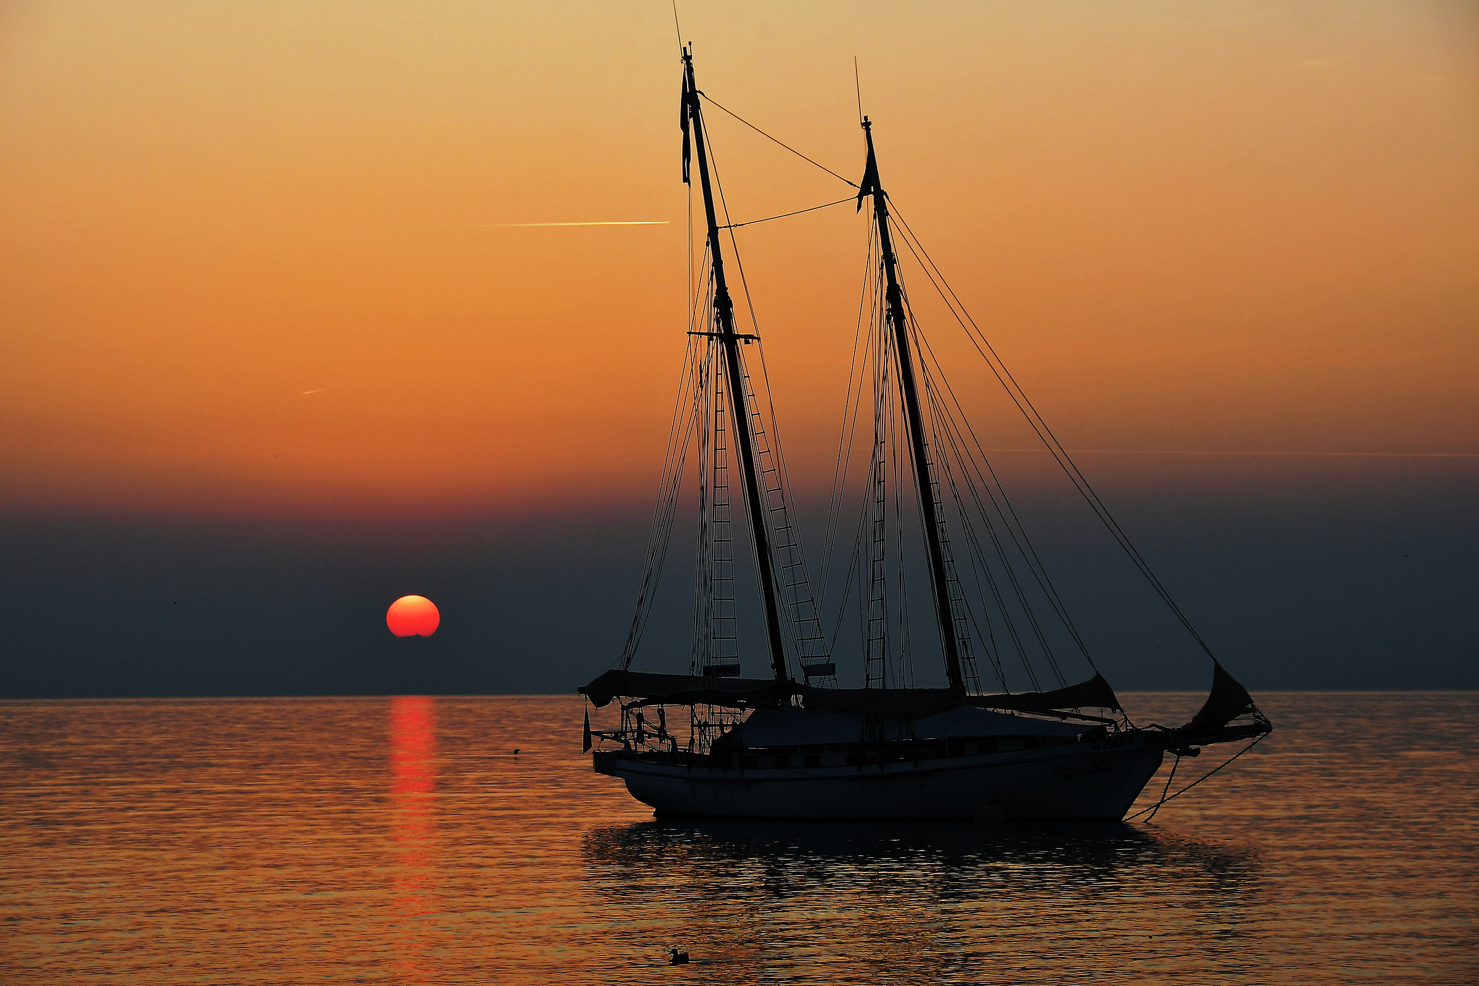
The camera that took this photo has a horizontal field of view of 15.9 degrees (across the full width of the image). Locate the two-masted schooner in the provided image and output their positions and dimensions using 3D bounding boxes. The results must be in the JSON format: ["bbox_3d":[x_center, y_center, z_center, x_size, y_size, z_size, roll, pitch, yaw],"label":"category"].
[{"bbox_3d":[3.890,-1.640,122.930,19.300,18.400,4.900,-2,-3,36],"label":"two-masted schooner"}]

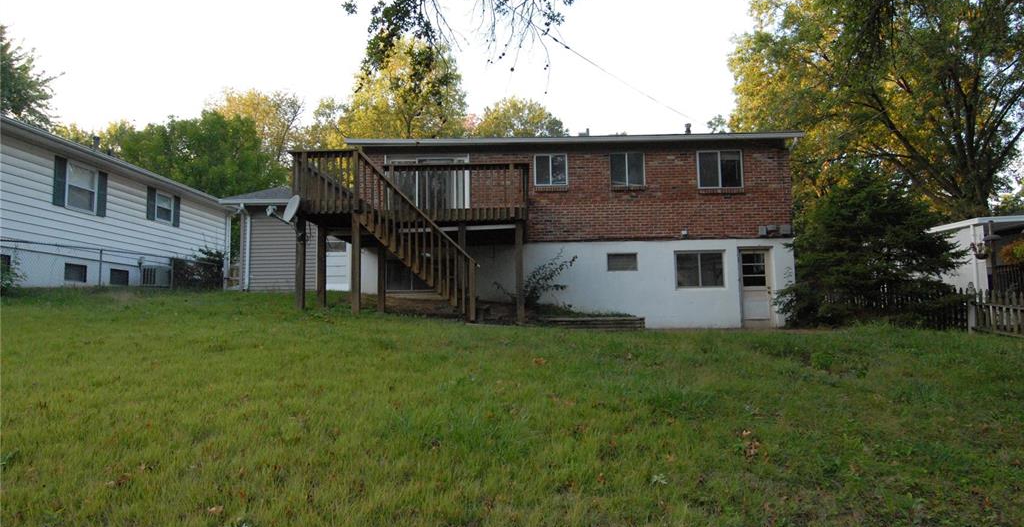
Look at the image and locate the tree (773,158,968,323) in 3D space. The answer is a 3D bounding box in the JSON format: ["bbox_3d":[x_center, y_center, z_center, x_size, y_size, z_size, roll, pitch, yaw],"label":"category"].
[{"bbox_3d":[9.357,-0.525,15.694,4.800,4.400,4.600,-1,-5,1],"label":"tree"}]

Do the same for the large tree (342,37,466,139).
[{"bbox_3d":[-6.056,-5.743,33.752,7.200,14.000,7.000,-1,-5,1],"label":"large tree"}]

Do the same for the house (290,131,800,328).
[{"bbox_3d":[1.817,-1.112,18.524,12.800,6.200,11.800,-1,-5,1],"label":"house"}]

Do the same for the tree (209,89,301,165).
[{"bbox_3d":[-17.600,-5.018,40.979,7.000,14.000,6.800,-1,-5,1],"label":"tree"}]

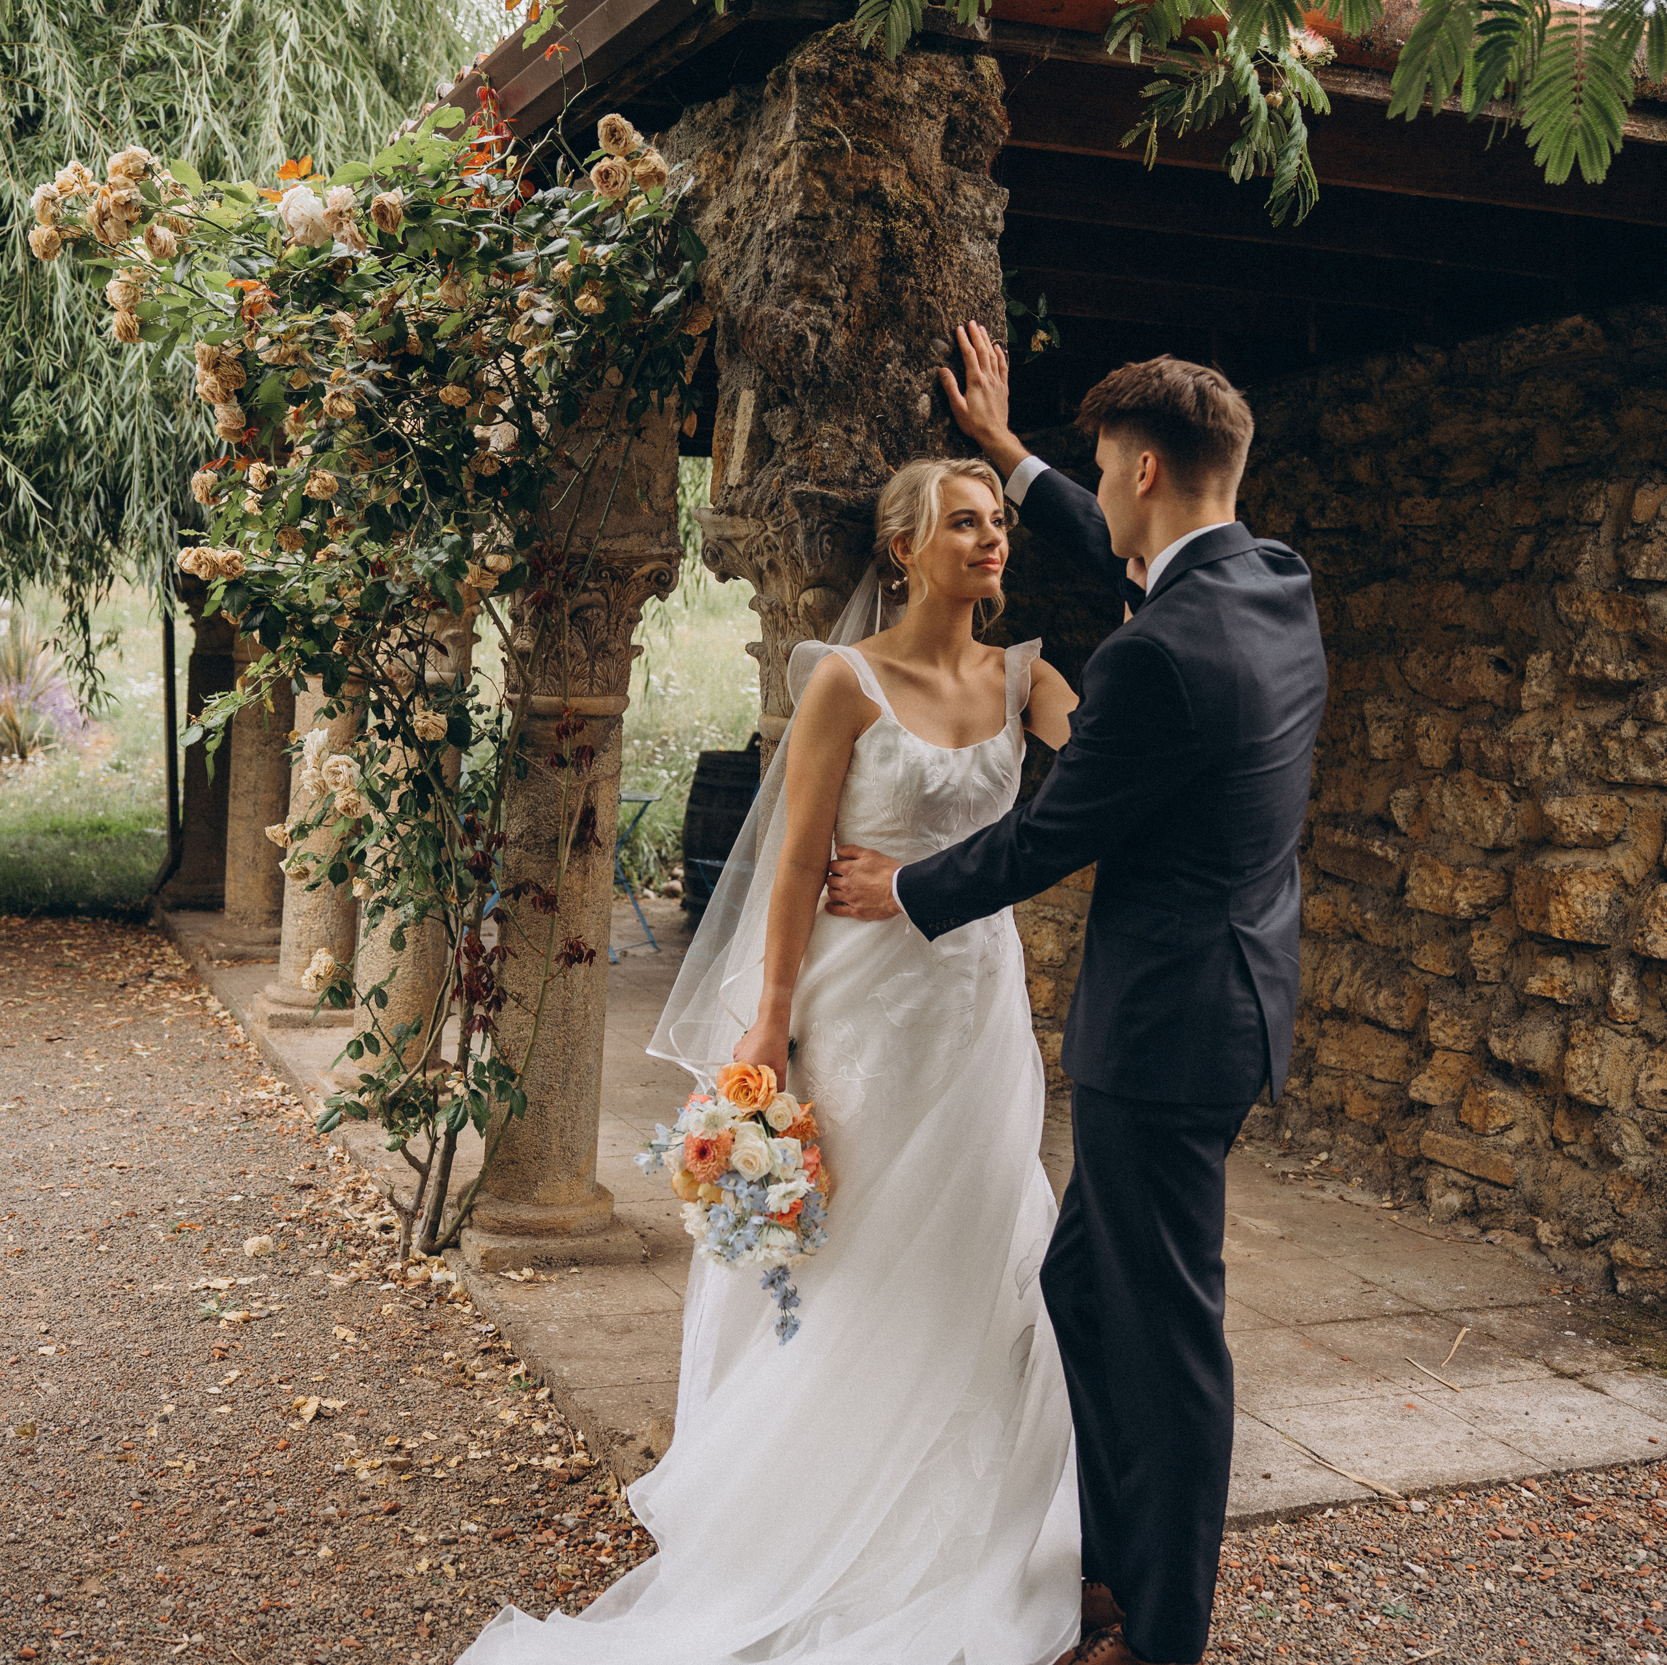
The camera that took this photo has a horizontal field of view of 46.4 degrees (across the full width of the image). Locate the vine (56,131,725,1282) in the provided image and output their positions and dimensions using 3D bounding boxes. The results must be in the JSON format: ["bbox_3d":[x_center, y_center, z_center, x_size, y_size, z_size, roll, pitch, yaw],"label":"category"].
[{"bbox_3d":[-1.077,-0.260,4.342,1.330,2.470,1.000,1,5,-26],"label":"vine"}]

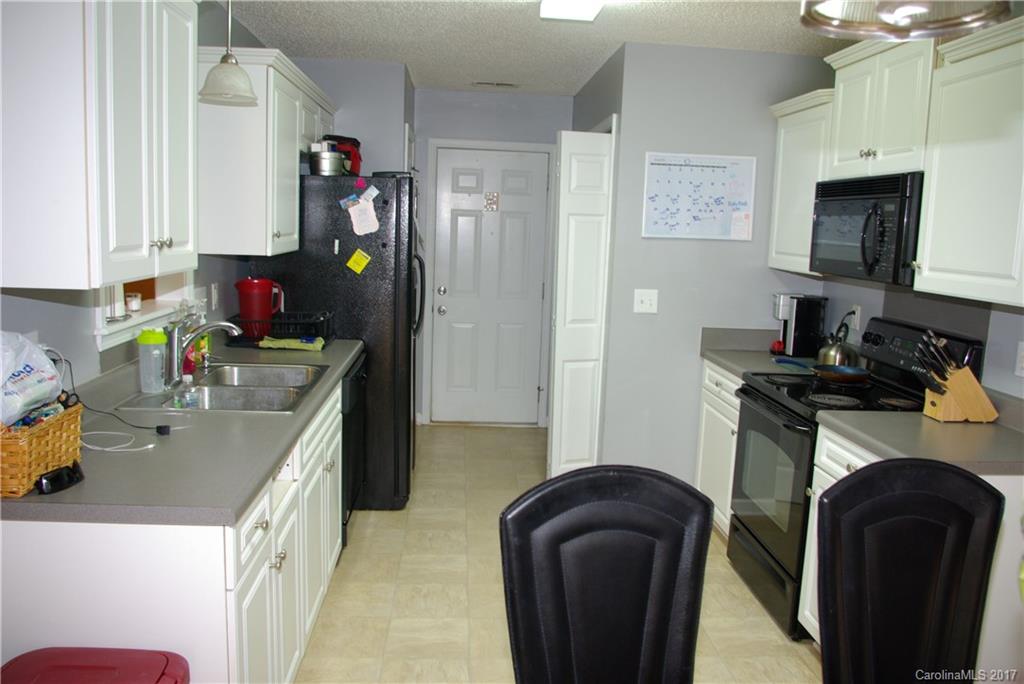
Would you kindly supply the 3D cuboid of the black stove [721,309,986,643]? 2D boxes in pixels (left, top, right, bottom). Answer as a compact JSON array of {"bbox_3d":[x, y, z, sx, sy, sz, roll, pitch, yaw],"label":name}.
[{"bbox_3d":[1.355,0.515,3.186,0.700,1.187,0.760,2,9,-4],"label":"black stove"}]

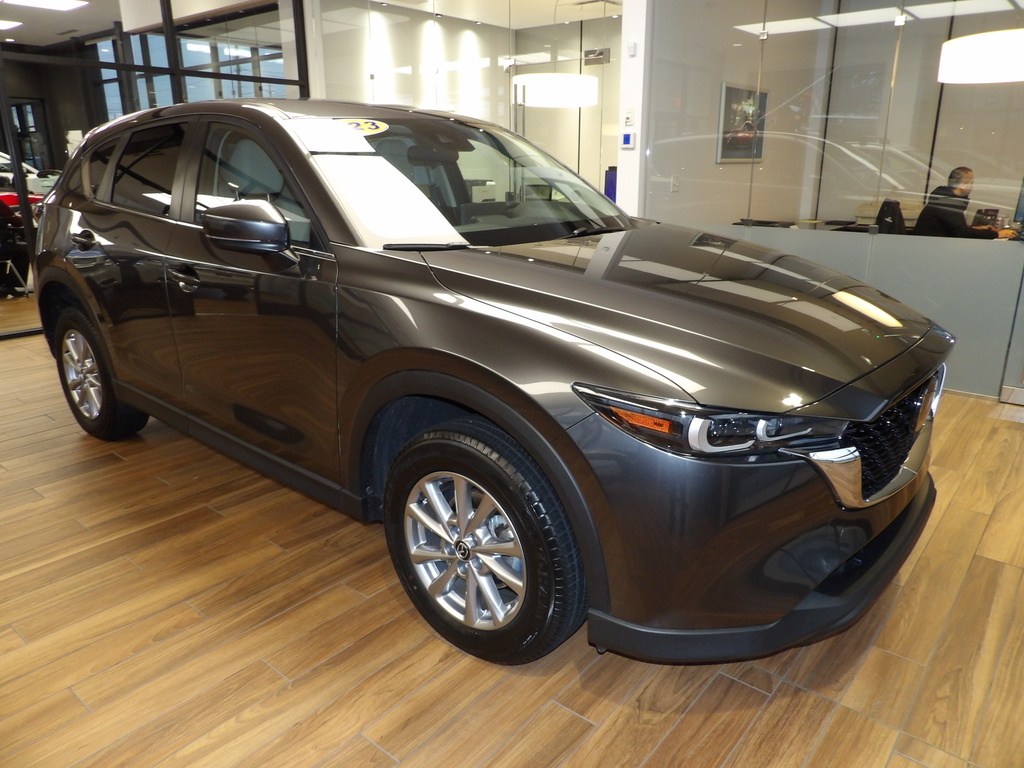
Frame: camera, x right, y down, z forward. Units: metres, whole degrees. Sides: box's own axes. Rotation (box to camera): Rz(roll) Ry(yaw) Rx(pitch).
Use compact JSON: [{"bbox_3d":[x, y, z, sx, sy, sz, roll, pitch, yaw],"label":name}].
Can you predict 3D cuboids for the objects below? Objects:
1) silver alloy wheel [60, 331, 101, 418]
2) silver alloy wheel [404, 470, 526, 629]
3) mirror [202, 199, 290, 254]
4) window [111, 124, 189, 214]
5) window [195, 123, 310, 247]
[{"bbox_3d":[-2.160,-0.066,3.714,0.472,0.472,0.170,14,22,38],"label":"silver alloy wheel"},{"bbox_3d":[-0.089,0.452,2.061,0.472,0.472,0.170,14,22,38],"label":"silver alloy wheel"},{"bbox_3d":[-0.819,-0.493,2.222,0.160,0.170,0.220,14,22,38],"label":"mirror"},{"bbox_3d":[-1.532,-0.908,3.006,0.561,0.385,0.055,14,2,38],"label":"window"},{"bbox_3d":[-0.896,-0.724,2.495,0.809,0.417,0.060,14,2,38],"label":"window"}]

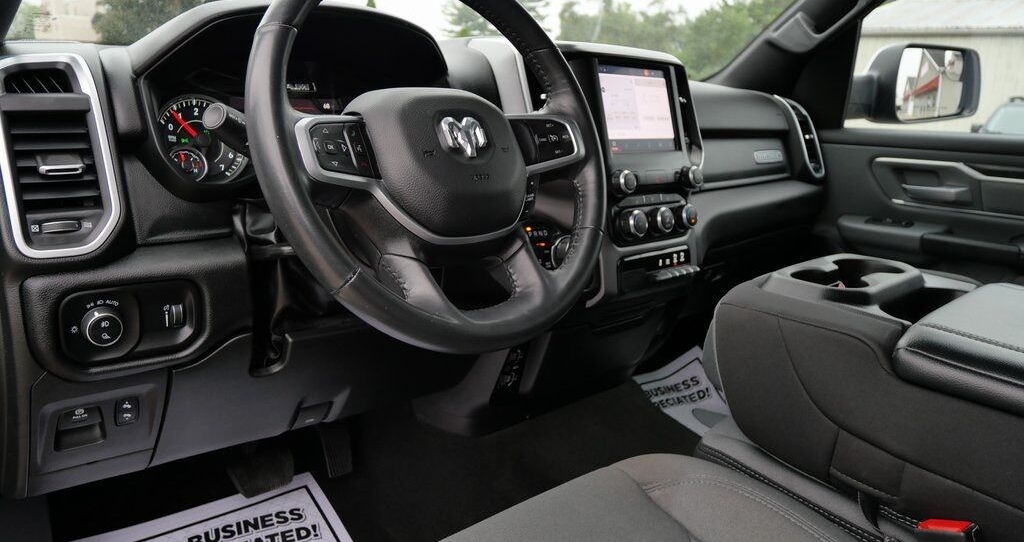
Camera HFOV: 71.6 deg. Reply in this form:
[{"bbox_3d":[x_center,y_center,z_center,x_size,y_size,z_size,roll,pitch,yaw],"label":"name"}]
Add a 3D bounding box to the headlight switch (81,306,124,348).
[{"bbox_3d":[-0.378,0.051,0.655,0.033,0.033,0.019,-12,14,-42],"label":"headlight switch"}]

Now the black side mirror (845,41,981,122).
[{"bbox_3d":[0.989,-0.473,1.790,0.285,0.188,0.160,-5,15,-21],"label":"black side mirror"}]

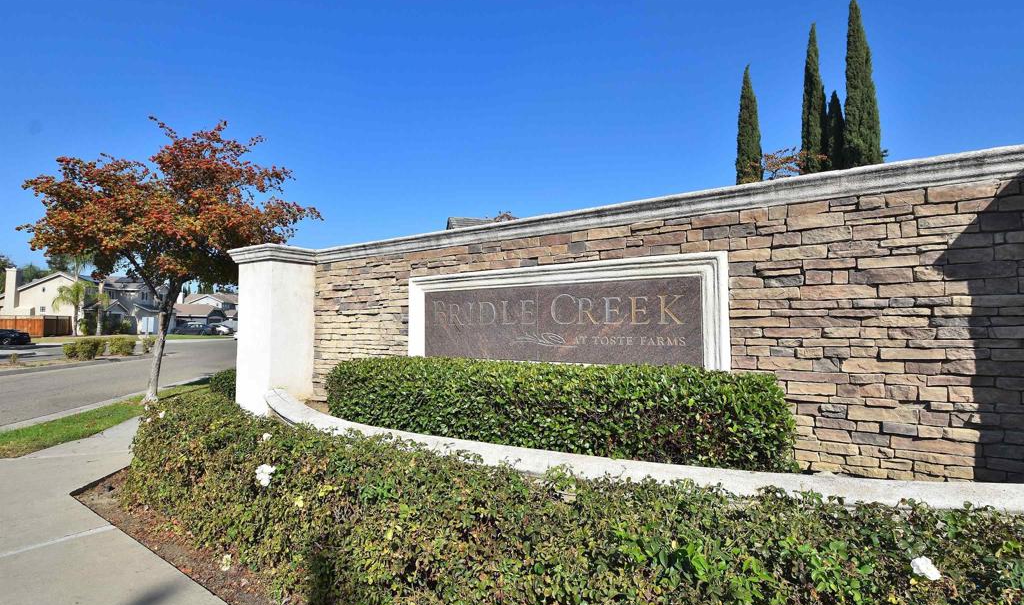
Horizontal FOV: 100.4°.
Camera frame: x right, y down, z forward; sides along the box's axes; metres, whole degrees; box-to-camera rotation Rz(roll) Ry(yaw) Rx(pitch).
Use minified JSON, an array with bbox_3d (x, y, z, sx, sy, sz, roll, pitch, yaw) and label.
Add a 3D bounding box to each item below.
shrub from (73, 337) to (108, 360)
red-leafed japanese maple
[{"bbox_3d":[-18.912,2.050,19.100,0.900,0.970,1.250,0,-3,-10],"label":"shrub"},{"bbox_3d":[-7.549,-0.909,9.524,5.100,6.120,5.000,2,-4,-37],"label":"red-leafed japanese maple"}]

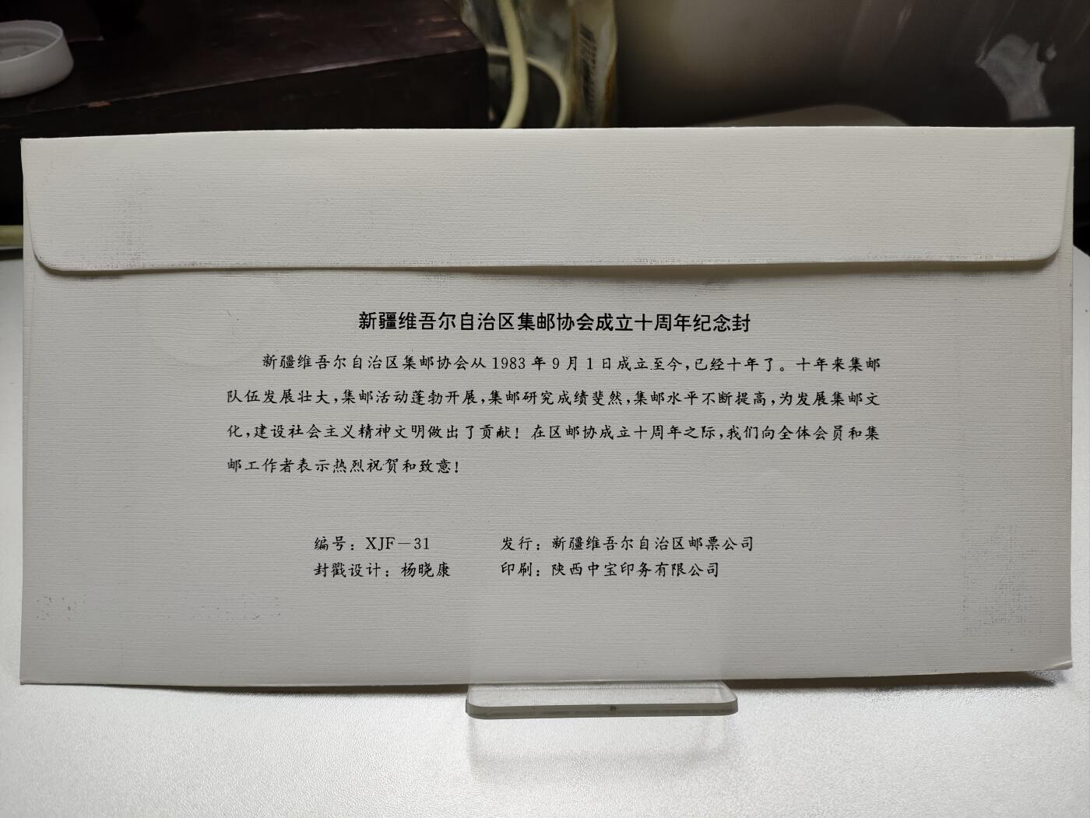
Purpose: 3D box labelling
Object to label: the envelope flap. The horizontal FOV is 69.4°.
[{"bbox_3d":[0.000,-0.044,0.167,0.224,0.029,0.004,0,-1,0],"label":"envelope flap"}]

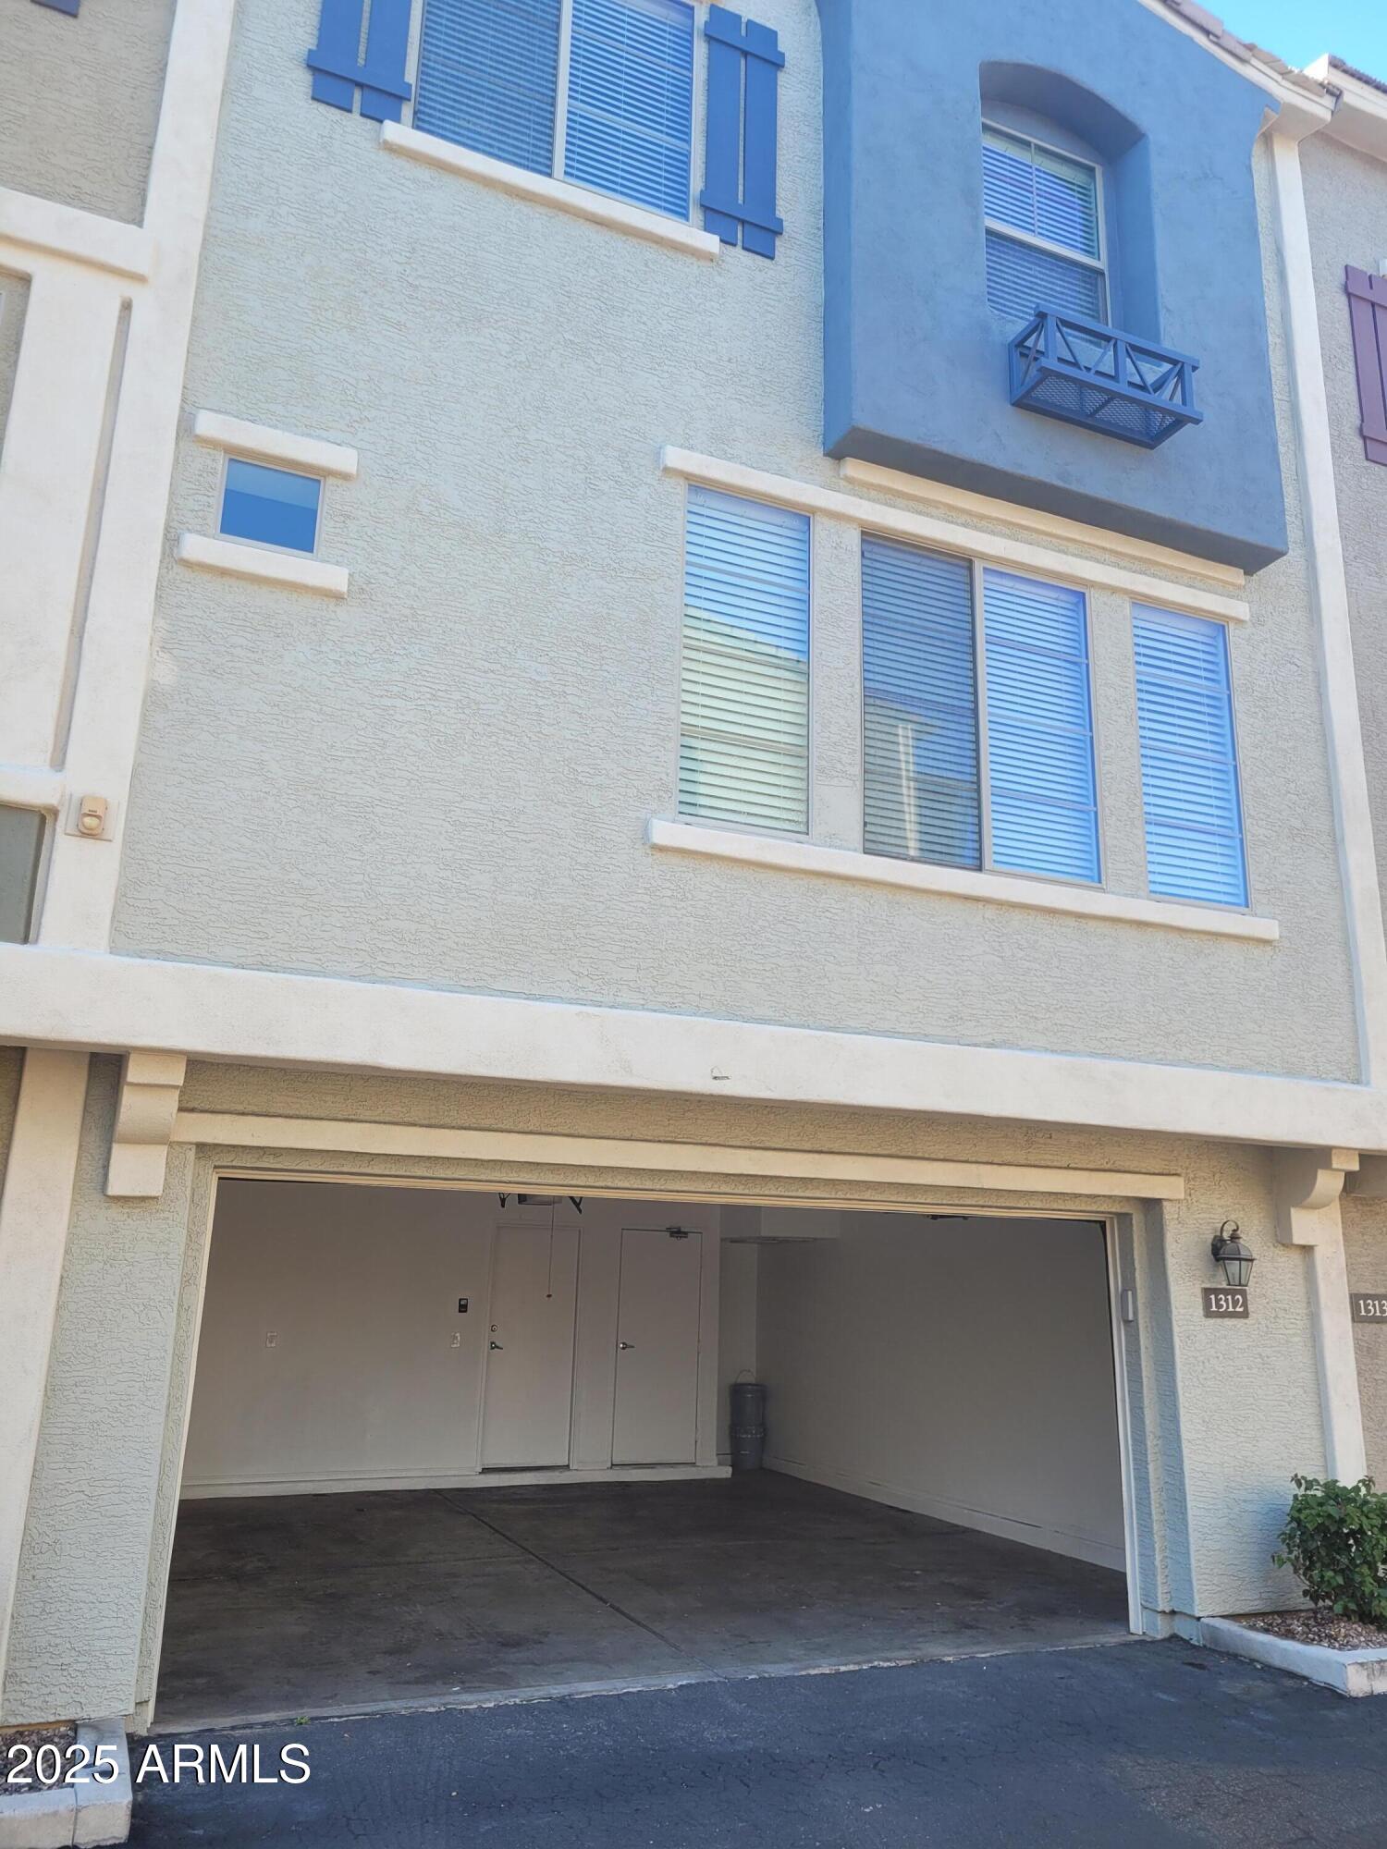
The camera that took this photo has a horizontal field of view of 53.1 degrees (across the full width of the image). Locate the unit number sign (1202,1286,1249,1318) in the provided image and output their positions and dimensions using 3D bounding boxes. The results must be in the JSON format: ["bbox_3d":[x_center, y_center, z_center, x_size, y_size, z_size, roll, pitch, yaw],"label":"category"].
[{"bbox_3d":[2.932,2.088,7.659,0.310,0.158,0.022,7,-16,-23],"label":"unit number sign"}]

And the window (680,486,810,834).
[{"bbox_3d":[0.259,-1.282,6.835,0.705,1.772,0.081,7,-16,-22],"label":"window"}]

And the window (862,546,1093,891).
[{"bbox_3d":[1.533,-1.116,7.363,1.488,1.772,0.081,7,-16,-22],"label":"window"}]

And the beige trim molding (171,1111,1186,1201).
[{"bbox_3d":[0.287,1.148,6.708,5.284,0.128,0.055,7,-16,-22],"label":"beige trim molding"}]

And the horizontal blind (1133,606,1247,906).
[{"bbox_3d":[2.808,-0.946,7.885,0.722,1.780,0.065,7,-16,-23],"label":"horizontal blind"}]

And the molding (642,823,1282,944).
[{"bbox_3d":[1.531,-0.178,7.042,3.736,0.109,0.065,7,-16,-23],"label":"molding"}]

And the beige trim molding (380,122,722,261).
[{"bbox_3d":[-0.671,-3.618,6.901,1.740,0.110,0.065,7,-16,-23],"label":"beige trim molding"}]

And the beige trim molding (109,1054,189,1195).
[{"bbox_3d":[-2.148,0.791,5.456,0.204,0.531,0.445,7,-16,-23],"label":"beige trim molding"}]

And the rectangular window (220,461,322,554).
[{"bbox_3d":[-1.833,-1.809,6.031,0.427,0.401,0.081,7,-16,-22],"label":"rectangular window"}]

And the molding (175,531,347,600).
[{"bbox_3d":[-1.809,-1.511,5.868,0.675,0.110,0.065,7,-16,-23],"label":"molding"}]

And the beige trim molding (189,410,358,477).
[{"bbox_3d":[-1.800,-2.061,6.008,0.670,0.115,0.065,7,-16,-23],"label":"beige trim molding"}]

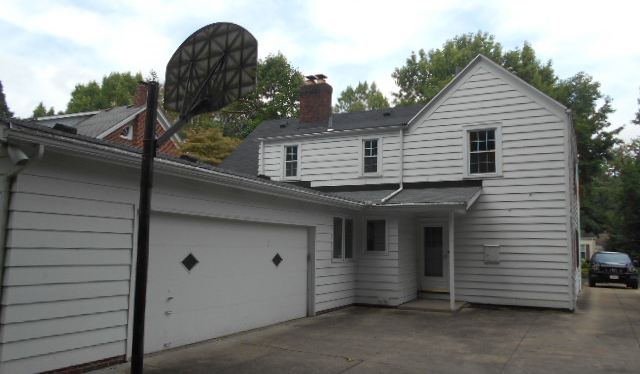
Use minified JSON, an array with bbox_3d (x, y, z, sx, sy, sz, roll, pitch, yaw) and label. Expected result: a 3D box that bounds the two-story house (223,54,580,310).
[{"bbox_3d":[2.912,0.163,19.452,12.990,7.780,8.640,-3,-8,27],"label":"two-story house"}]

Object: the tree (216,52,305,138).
[{"bbox_3d":[-4.438,-1.903,32.059,7.800,14.780,7.800,1,-7,0],"label":"tree"}]

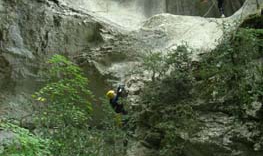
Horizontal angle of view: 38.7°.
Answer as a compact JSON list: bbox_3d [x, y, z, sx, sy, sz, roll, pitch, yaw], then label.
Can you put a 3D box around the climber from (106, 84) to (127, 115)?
[{"bbox_3d":[-0.476,0.864,13.200,0.800,1.200,0.550,6,-19,-17],"label":"climber"}]

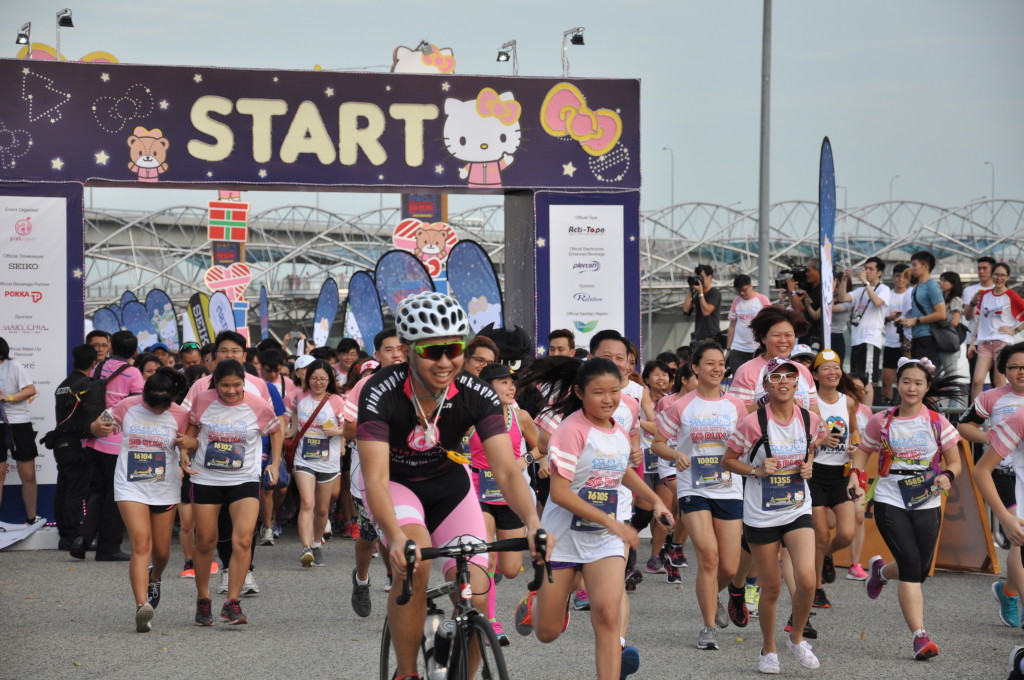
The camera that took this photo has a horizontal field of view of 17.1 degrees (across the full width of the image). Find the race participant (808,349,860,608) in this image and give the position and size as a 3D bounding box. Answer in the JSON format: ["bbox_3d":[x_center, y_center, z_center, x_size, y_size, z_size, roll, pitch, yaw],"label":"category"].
[{"bbox_3d":[1.980,0.859,21.000,0.470,1.590,0.620,0,0,-5],"label":"race participant"}]

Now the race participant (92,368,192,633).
[{"bbox_3d":[-2.103,0.913,19.400,0.560,1.510,0.600,0,0,-5],"label":"race participant"}]

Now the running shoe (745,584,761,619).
[{"bbox_3d":[1.432,1.557,20.300,0.100,0.120,0.270,0,22,0],"label":"running shoe"}]

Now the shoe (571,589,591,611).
[{"bbox_3d":[0.451,1.620,21.200,0.095,0.115,0.250,0,-6,-28],"label":"shoe"}]

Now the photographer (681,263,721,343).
[{"bbox_3d":[2.028,0.048,36.300,0.450,1.720,0.460,0,-1,-40],"label":"photographer"}]

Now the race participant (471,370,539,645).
[{"bbox_3d":[-0.062,0.887,18.500,0.470,1.540,0.680,0,0,-18],"label":"race participant"}]

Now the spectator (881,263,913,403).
[{"bbox_3d":[3.869,0.015,34.300,0.470,1.600,0.360,0,0,6],"label":"spectator"}]

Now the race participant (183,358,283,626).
[{"bbox_3d":[-1.644,0.897,20.050,0.570,1.560,0.480,0,0,-10],"label":"race participant"}]

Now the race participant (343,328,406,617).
[{"bbox_3d":[-0.789,0.801,20.600,0.530,1.740,0.550,0,0,-10],"label":"race participant"}]

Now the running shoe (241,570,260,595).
[{"bbox_3d":[-1.732,1.601,22.500,0.105,0.120,0.285,0,-10,-8],"label":"running shoe"}]

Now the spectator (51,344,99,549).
[{"bbox_3d":[-3.452,0.848,26.900,0.380,1.640,0.480,0,0,-41],"label":"spectator"}]

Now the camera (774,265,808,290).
[{"bbox_3d":[2.863,-0.638,34.800,0.400,0.250,0.190,0,0,-30],"label":"camera"}]

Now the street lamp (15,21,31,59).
[{"bbox_3d":[-4.137,-2.514,28.900,0.110,0.400,0.300,0,0,-20],"label":"street lamp"}]

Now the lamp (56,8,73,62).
[{"bbox_3d":[-3.658,-2.484,27.900,0.130,0.480,0.180,0,0,30],"label":"lamp"}]

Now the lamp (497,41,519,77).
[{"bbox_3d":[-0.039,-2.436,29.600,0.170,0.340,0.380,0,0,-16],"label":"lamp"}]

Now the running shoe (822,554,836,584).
[{"bbox_3d":[2.035,1.458,21.850,0.095,0.250,0.110,0,-28,-15],"label":"running shoe"}]

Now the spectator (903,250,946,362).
[{"bbox_3d":[3.993,0.024,33.000,0.460,1.740,0.500,0,0,-22],"label":"spectator"}]

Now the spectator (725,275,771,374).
[{"bbox_3d":[2.518,0.133,36.300,0.500,1.660,0.320,0,0,13],"label":"spectator"}]

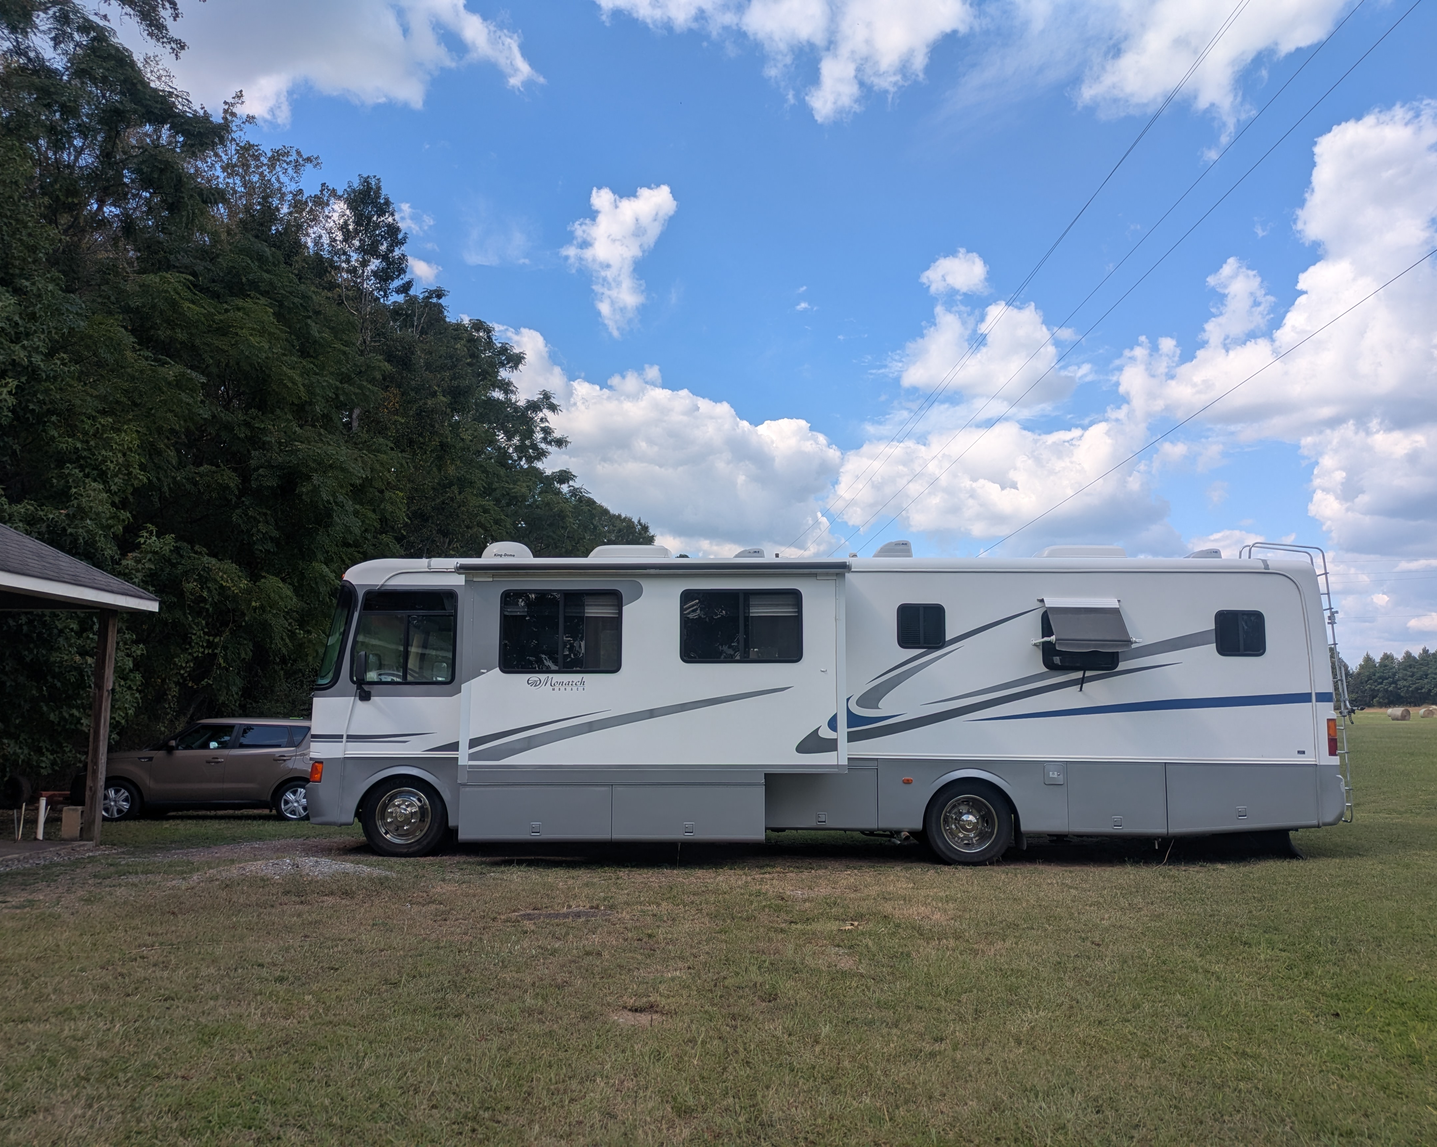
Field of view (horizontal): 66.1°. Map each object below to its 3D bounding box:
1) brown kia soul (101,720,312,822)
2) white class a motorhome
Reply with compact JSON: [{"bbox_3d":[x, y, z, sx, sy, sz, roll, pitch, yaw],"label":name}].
[{"bbox_3d":[-7.981,3.102,17.592,4.140,1.600,1.800,2,-7,-13],"label":"brown kia soul"},{"bbox_3d":[1.062,1.415,12.893,11.402,3.630,3.150,0,-7,2],"label":"white class a motorhome"}]

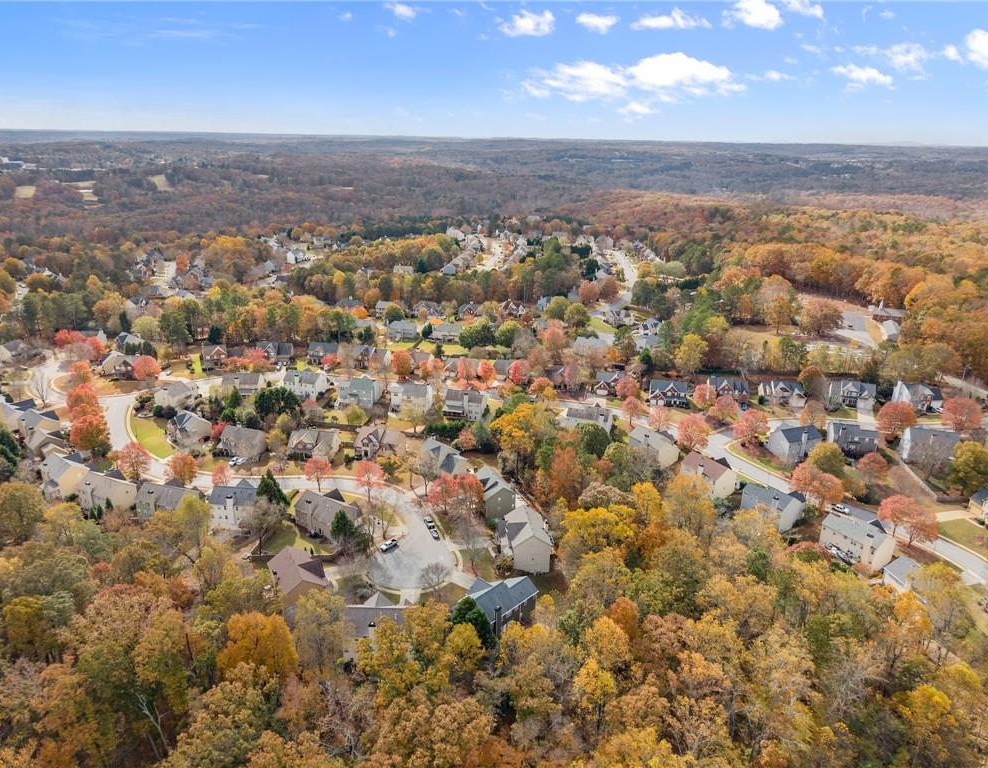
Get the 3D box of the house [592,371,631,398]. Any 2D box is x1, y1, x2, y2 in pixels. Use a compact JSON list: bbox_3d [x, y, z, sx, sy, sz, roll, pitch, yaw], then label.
[{"bbox_3d":[54.492,-0.274,324.566,15.500,9.500,11.500,2,19,4],"label":"house"}]

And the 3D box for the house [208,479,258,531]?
[{"bbox_3d":[-74.246,35.474,207.668,13.000,11.200,10.800,2,19,4],"label":"house"}]

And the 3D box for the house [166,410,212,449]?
[{"bbox_3d":[-110.820,15.220,257.070,11.630,9.740,10.480,-16,25,-40],"label":"house"}]

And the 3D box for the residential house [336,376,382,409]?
[{"bbox_3d":[-57.490,3.190,303.280,15.400,11.000,10.500,3,19,7],"label":"residential house"}]

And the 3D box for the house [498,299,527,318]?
[{"bbox_3d":[12.680,-47.560,457.300,14.300,10.400,11.500,2,19,2],"label":"house"}]

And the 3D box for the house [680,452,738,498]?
[{"bbox_3d":[68.220,27.990,224.050,10.600,9.300,14.100,-10,22,-28],"label":"house"}]

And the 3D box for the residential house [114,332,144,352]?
[{"bbox_3d":[-189.560,-20.950,372.730,14.000,9.670,11.300,15,24,34],"label":"residential house"}]

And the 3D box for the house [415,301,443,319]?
[{"bbox_3d":[-39.989,-46.419,442.870,16.000,9.200,11.500,2,19,4],"label":"house"}]

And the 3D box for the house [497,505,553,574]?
[{"bbox_3d":[7.910,40.720,187.440,13.200,10.470,15.330,-1,19,-6],"label":"house"}]

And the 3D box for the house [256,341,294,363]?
[{"bbox_3d":[-111.022,-17.674,363.293,15.800,9.300,11.500,0,19,-3],"label":"house"}]

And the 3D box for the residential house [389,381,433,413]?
[{"bbox_3d":[-34.810,5.120,298.480,15.200,11.300,10.000,3,19,5],"label":"residential house"}]

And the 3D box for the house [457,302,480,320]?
[{"bbox_3d":[-14.090,-43.440,424.690,12.600,9.000,10.800,3,19,4],"label":"house"}]

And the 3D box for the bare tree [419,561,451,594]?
[{"bbox_3d":[-14.430,49.390,177.580,7.800,8.600,7.600,1,19,0],"label":"bare tree"}]

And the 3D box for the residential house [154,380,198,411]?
[{"bbox_3d":[-130.850,3.930,291.580,11.110,9.180,11.580,13,23,31],"label":"residential house"}]

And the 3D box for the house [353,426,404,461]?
[{"bbox_3d":[-41.520,19.960,257.880,15.500,10.000,12.000,3,19,5],"label":"house"}]

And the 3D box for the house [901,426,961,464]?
[{"bbox_3d":[164.850,21.850,269.460,15.300,10.300,11.350,6,20,14],"label":"house"}]

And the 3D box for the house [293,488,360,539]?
[{"bbox_3d":[-49.490,37.980,212.470,15.700,10.000,11.250,13,23,31],"label":"house"}]

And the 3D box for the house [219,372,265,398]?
[{"bbox_3d":[-110.050,0.030,310.850,15.000,10.200,10.000,2,19,2],"label":"house"}]

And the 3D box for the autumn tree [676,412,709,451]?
[{"bbox_3d":[70.100,17.610,248.940,10.300,12.500,10.300,1,19,0],"label":"autumn tree"}]

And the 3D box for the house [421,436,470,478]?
[{"bbox_3d":[-15.920,23.970,231.830,14.700,9.100,10.500,17,25,38],"label":"house"}]

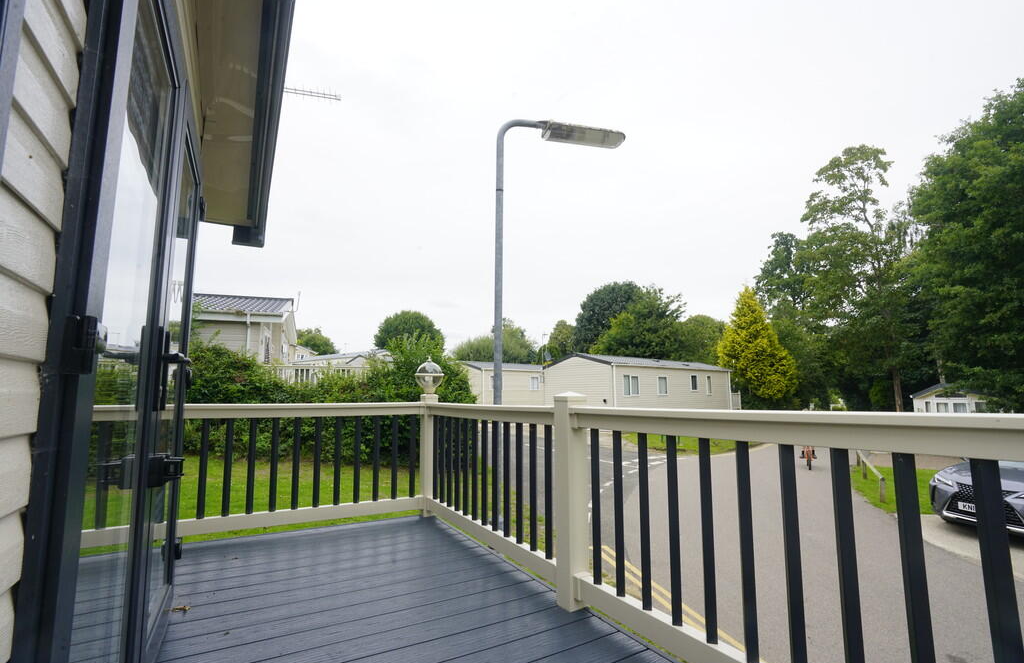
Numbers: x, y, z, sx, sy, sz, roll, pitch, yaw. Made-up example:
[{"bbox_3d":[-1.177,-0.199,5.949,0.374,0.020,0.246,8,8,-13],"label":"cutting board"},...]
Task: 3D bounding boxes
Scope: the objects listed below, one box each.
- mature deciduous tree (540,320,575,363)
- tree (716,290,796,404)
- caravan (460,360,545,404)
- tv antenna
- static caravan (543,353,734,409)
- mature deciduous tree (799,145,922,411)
[{"bbox_3d":[4.800,3.283,48.004,5.500,9.070,5.500,-1,-8,6],"label":"mature deciduous tree"},{"bbox_3d":[13.360,1.330,26.367,4.000,7.600,4.000,-4,-9,27],"label":"tree"},{"bbox_3d":[0.946,3.540,28.612,9.200,3.140,3.850,6,-10,-37],"label":"caravan"},{"bbox_3d":[-2.560,-2.916,5.916,0.950,0.220,0.120,2,-8,-13],"label":"tv antenna"},{"bbox_3d":[6.378,2.898,22.846,9.200,3.130,3.850,6,-10,-37],"label":"static caravan"},{"bbox_3d":[18.093,-2.283,25.050,6.200,15.800,6.200,-6,-10,36],"label":"mature deciduous tree"}]

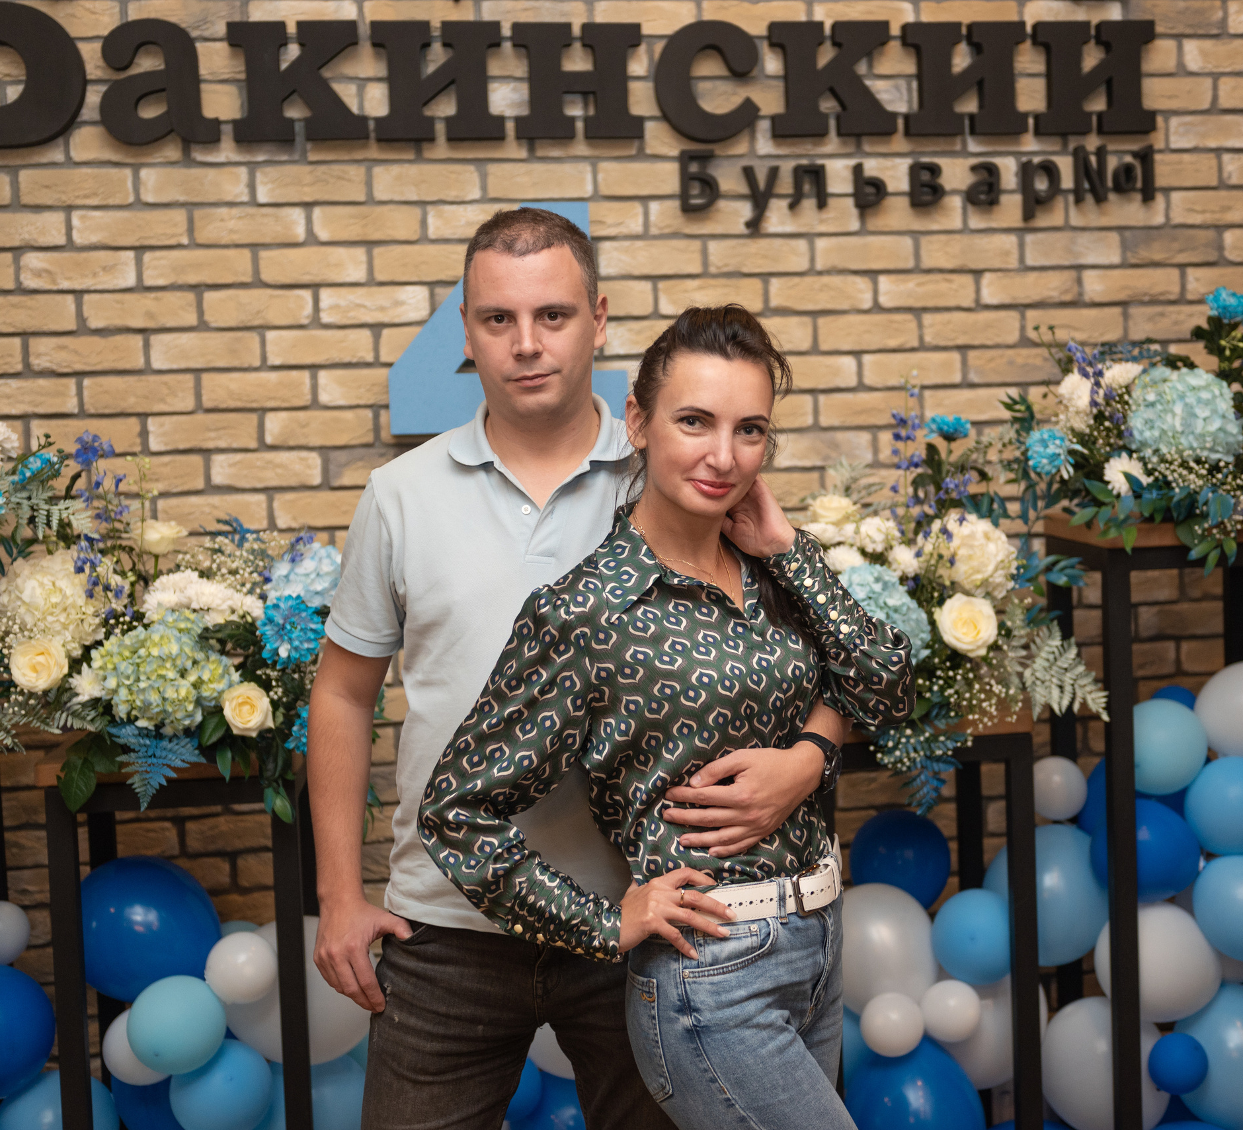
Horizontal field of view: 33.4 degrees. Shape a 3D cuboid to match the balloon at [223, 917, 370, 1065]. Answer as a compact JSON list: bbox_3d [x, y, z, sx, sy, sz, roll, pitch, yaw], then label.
[{"bbox_3d":[-0.532,0.699,3.393,0.243,0.243,0.243,-3,4,-10],"label":"balloon"}]

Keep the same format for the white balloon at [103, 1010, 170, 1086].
[{"bbox_3d":[-0.679,0.681,2.921,0.108,0.112,0.108,-3,4,-14],"label":"white balloon"}]

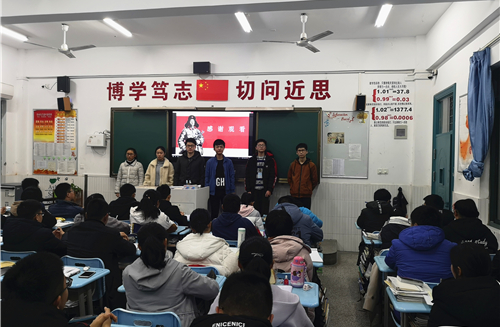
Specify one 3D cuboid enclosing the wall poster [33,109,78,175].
[{"bbox_3d":[-3.944,-0.432,7.890,1.000,1.340,0.025,1,0,10],"label":"wall poster"}]

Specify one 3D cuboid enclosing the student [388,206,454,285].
[{"bbox_3d":[1.252,0.943,2.907,0.520,1.270,0.680,1,0,10],"label":"student"}]

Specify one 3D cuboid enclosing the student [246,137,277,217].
[{"bbox_3d":[0.181,0.488,6.423,0.550,1.781,0.320,1,1,10],"label":"student"}]

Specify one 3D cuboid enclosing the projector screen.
[{"bbox_3d":[-0.697,-0.536,7.146,1.550,0.880,0.070,1,1,10],"label":"projector screen"}]

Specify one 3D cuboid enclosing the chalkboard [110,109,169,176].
[{"bbox_3d":[-2.098,-0.404,7.411,1.170,1.320,0.070,1,1,10],"label":"chalkboard"}]

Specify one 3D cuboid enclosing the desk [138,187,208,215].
[{"bbox_3d":[-1.322,0.864,6.352,1.080,1.000,0.620,1,0,10],"label":"desk"}]

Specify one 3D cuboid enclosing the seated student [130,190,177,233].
[{"bbox_3d":[-1.051,0.885,4.140,0.520,1.220,0.660,1,1,11],"label":"seated student"}]

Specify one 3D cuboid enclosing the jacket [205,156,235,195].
[{"bbox_3d":[-0.519,0.197,6.641,0.500,0.650,0.280,1,1,10],"label":"jacket"}]

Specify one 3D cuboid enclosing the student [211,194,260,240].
[{"bbox_3d":[-0.147,0.963,4.255,0.520,1.230,0.660,1,1,10],"label":"student"}]

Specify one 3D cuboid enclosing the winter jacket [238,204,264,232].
[{"bbox_3d":[0.007,0.817,5.119,0.460,0.580,0.380,1,1,10],"label":"winter jacket"}]

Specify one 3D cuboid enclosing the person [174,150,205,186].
[{"bbox_3d":[-1.052,0.456,6.839,0.540,1.786,0.320,1,1,10],"label":"person"}]

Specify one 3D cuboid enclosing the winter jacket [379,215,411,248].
[{"bbox_3d":[1.423,0.792,3.679,0.460,0.610,0.400,1,0,10],"label":"winter jacket"}]

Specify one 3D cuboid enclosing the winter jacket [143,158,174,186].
[{"bbox_3d":[-1.618,0.202,6.933,0.520,0.600,0.290,1,1,10],"label":"winter jacket"}]

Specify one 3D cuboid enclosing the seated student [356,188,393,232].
[{"bbox_3d":[1.536,0.939,4.725,0.500,1.270,0.660,1,0,10],"label":"seated student"}]

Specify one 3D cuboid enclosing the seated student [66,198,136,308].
[{"bbox_3d":[-1.323,0.953,3.546,0.540,1.240,0.660,1,1,10],"label":"seated student"}]

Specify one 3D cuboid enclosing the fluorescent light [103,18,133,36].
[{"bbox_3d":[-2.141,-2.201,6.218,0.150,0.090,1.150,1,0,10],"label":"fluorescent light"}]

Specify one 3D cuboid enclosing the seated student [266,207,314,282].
[{"bbox_3d":[0.277,0.949,3.081,0.470,1.220,0.660,1,0,10],"label":"seated student"}]

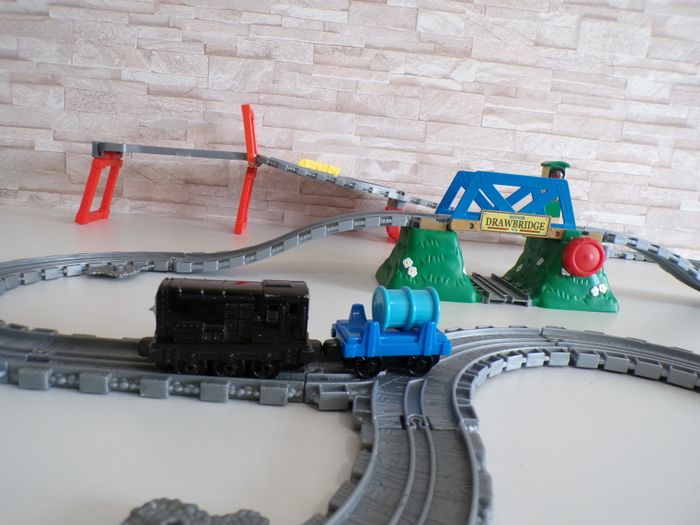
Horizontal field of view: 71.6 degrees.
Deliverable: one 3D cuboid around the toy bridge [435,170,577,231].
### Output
[{"bbox_3d":[0.130,-0.051,0.397,0.101,0.040,0.042,4,11,-6],"label":"toy bridge"}]

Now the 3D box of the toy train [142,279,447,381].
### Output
[{"bbox_3d":[-0.024,0.026,0.209,0.132,0.037,0.029,4,11,-3],"label":"toy train"}]

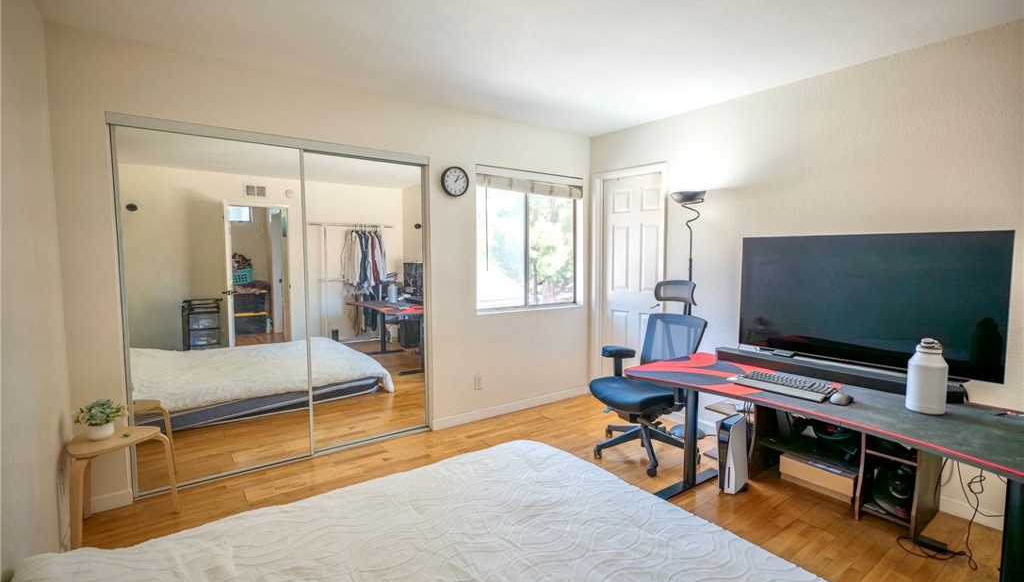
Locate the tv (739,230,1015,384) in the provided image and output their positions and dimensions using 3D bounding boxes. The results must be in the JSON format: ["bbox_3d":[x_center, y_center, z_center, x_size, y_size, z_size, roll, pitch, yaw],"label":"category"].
[{"bbox_3d":[1.934,0.039,2.589,0.050,0.706,1.228,-3,6,-36],"label":"tv"}]

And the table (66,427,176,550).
[{"bbox_3d":[-1.910,0.951,2.254,0.420,0.452,0.460,-3,6,-35],"label":"table"}]

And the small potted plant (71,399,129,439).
[{"bbox_3d":[-2.031,0.634,2.244,0.200,0.180,0.205,-3,6,-35],"label":"small potted plant"}]

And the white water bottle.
[{"bbox_3d":[1.712,0.343,1.864,0.130,0.294,0.130,-3,6,-35],"label":"white water bottle"}]

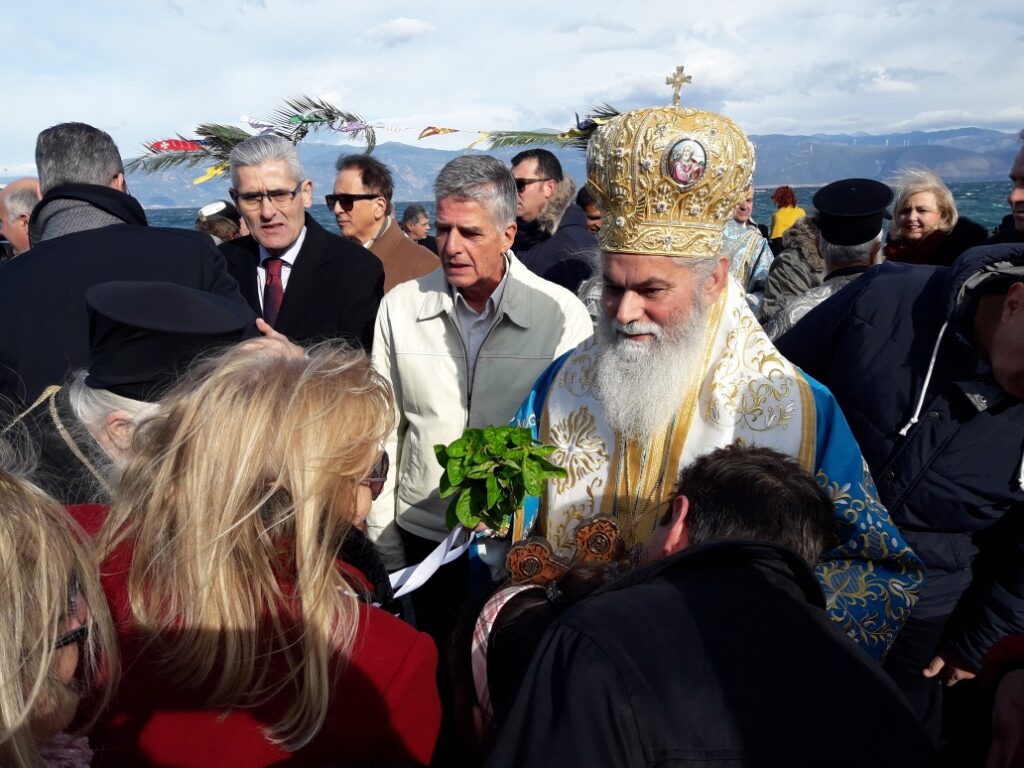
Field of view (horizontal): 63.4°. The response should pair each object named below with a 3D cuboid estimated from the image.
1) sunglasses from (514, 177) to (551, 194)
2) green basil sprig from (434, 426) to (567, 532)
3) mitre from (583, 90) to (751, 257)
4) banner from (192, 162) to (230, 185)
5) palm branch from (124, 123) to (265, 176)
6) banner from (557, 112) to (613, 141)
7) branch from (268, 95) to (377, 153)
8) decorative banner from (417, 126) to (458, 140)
[{"bbox_3d":[0.074,-0.689,2.860,0.145,0.050,0.145,-8,14,-18],"label":"sunglasses"},{"bbox_3d":[-0.018,0.137,1.200,0.185,0.160,0.175,2,13,18],"label":"green basil sprig"},{"bbox_3d":[0.256,-0.344,1.340,0.265,0.280,0.265,14,17,41],"label":"mitre"},{"bbox_3d":[-2.032,-1.423,5.600,0.260,0.140,0.100,-2,13,0],"label":"banner"},{"bbox_3d":[-2.164,-1.614,5.700,0.970,0.360,0.450,-2,13,0],"label":"palm branch"},{"bbox_3d":[0.499,-1.772,5.700,0.390,0.190,0.130,-2,13,0],"label":"banner"},{"bbox_3d":[-1.304,-1.793,5.700,0.740,0.380,0.400,-2,13,0],"label":"branch"},{"bbox_3d":[-0.506,-1.724,5.700,0.280,0.100,0.100,-2,13,0],"label":"decorative banner"}]

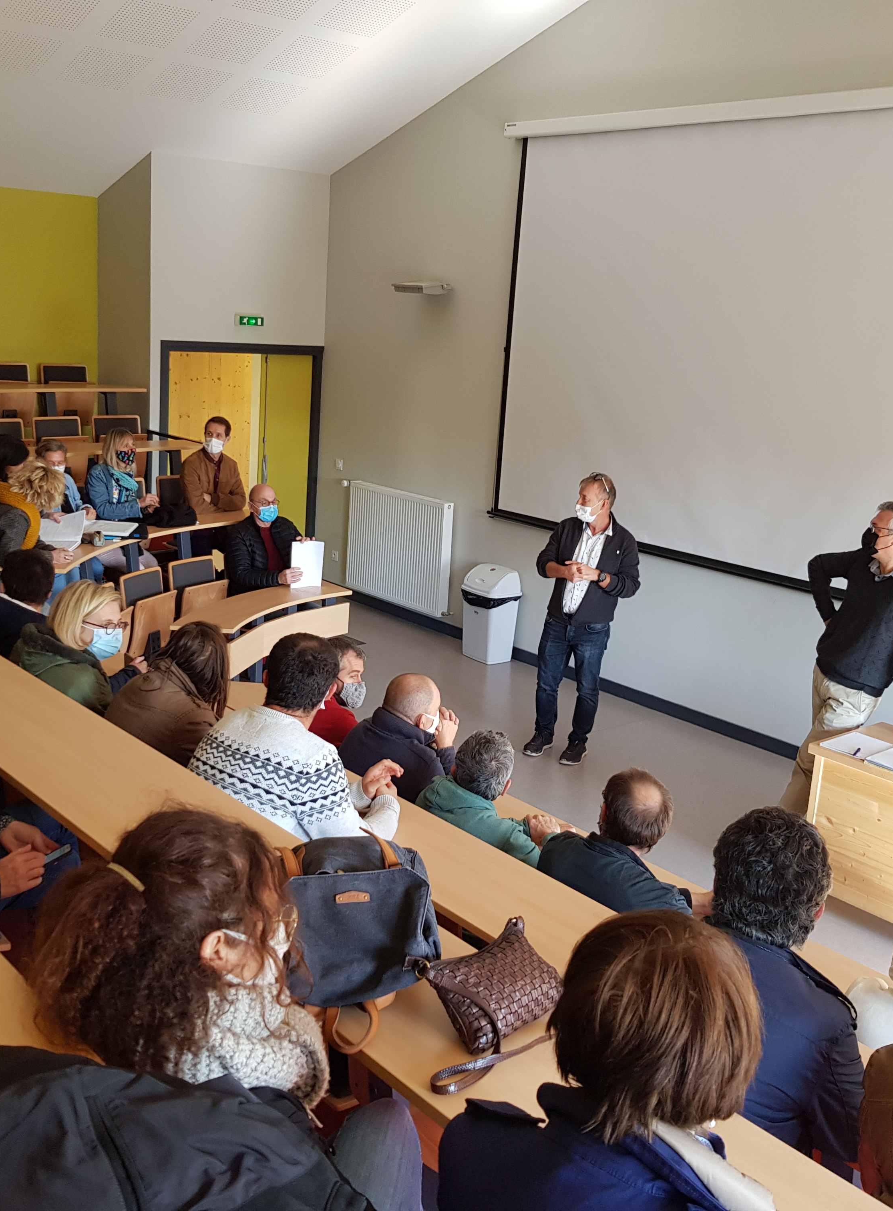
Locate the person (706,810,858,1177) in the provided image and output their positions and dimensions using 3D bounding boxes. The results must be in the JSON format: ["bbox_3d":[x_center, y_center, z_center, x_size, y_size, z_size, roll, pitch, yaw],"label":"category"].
[{"bbox_3d":[0.528,1.014,2.193,0.760,1.360,0.530,-9,18,-44],"label":"person"}]

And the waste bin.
[{"bbox_3d":[0.319,0.047,9.184,0.330,0.720,0.375,-7,17,-40],"label":"waste bin"}]

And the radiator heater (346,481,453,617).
[{"bbox_3d":[-0.396,-0.487,9.993,0.120,0.900,1.200,-9,18,-42],"label":"radiator heater"}]

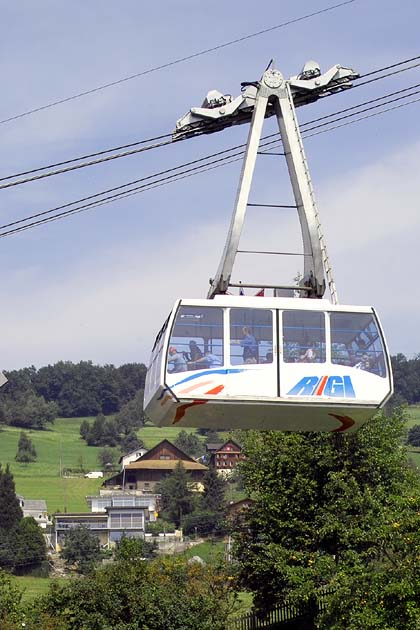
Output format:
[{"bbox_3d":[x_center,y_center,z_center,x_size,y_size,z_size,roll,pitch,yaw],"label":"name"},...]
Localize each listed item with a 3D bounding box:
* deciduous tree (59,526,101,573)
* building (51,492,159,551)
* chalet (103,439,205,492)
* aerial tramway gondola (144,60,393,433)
[{"bbox_3d":[-21.255,38.747,328.000,6.080,7.760,6.080,0,-15,0],"label":"deciduous tree"},{"bbox_3d":[-17.855,36.396,348.000,17.340,11.240,13.000,0,-15,0],"label":"building"},{"bbox_3d":[-11.761,34.936,440.000,22.850,12.290,17.000,0,-15,0],"label":"chalet"},{"bbox_3d":[1.383,-1.946,49.864,5.560,9.450,2.830,3,-15,-10],"label":"aerial tramway gondola"}]

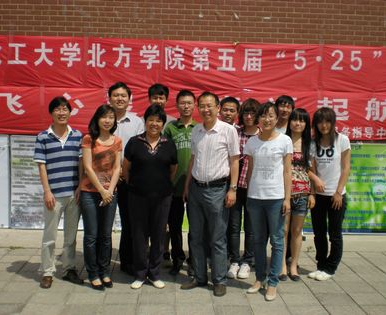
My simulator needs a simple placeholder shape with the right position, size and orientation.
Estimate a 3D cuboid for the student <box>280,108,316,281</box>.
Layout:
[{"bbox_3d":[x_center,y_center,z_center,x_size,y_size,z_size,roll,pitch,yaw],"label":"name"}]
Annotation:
[{"bbox_3d":[0.983,0.350,5.049,0.410,1.610,0.290,1,5,3],"label":"student"}]

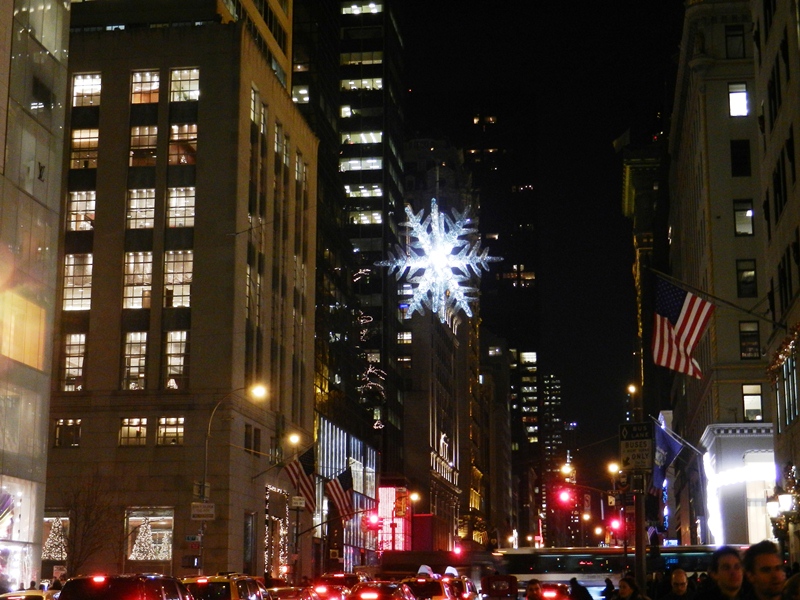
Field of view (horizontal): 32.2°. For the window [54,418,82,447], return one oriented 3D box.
[{"bbox_3d":[-22.171,8.848,92.689,1.840,1.940,0.300,-2,-12,8],"label":"window"}]

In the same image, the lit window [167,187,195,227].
[{"bbox_3d":[-14.860,-6.272,94.020,1.960,2.880,0.250,-2,-12,8],"label":"lit window"}]

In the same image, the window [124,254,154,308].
[{"bbox_3d":[-17.661,-1.314,93.435,1.936,3.867,0.250,-2,-12,8],"label":"window"}]

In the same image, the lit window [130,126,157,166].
[{"bbox_3d":[-17.791,-10.657,96.132,1.970,2.960,0.300,-2,-12,8],"label":"lit window"}]

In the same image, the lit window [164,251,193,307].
[{"bbox_3d":[-14.885,-1.409,93.033,1.926,3.878,0.250,-2,-12,8],"label":"lit window"}]

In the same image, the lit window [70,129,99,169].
[{"bbox_3d":[-22.018,-10.569,96.762,2.040,2.940,0.300,-2,-12,8],"label":"lit window"}]

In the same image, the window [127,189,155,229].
[{"bbox_3d":[-17.774,-6.266,95.203,1.940,2.900,0.300,-2,-12,8],"label":"window"}]

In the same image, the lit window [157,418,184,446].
[{"bbox_3d":[-15.143,8.680,91.646,1.840,1.870,0.300,-2,-12,8],"label":"lit window"}]

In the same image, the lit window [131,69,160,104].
[{"bbox_3d":[-17.816,-14.938,97.039,2.070,2.520,0.300,-2,-12,8],"label":"lit window"}]

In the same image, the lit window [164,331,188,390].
[{"bbox_3d":[-14.799,4.004,91.917,1.545,4.013,0.250,-2,-12,8],"label":"lit window"}]

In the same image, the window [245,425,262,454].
[{"bbox_3d":[-10.217,9.769,95.727,0.250,1.773,4.437,-2,-12,8],"label":"window"}]

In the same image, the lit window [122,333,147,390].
[{"bbox_3d":[-17.786,4.064,93.025,1.570,3.960,0.300,-2,-12,8],"label":"lit window"}]

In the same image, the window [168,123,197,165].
[{"bbox_3d":[-14.997,-10.697,95.711,2.000,2.980,0.300,-2,-12,8],"label":"window"}]

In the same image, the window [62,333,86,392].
[{"bbox_3d":[-21.788,4.239,92.930,1.559,3.901,0.250,-2,-12,8],"label":"window"}]

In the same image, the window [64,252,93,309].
[{"bbox_3d":[-22.029,-1.246,94.797,2.040,4.000,0.300,-2,-12,8],"label":"window"}]

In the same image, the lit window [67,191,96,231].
[{"bbox_3d":[-21.825,-6.125,95.048,2.026,2.862,0.250,-2,-12,8],"label":"lit window"}]

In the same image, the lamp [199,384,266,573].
[{"bbox_3d":[-7.681,9.056,62.775,2.872,10.417,0.400,-2,-12,8],"label":"lamp"}]

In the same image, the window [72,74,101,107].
[{"bbox_3d":[-21.844,-14.641,96.785,2.012,2.395,0.250,-2,-12,8],"label":"window"}]

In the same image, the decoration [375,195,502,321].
[{"bbox_3d":[2.094,-2.094,75.360,7.000,6.200,6.800,-2,-12,8],"label":"decoration"}]

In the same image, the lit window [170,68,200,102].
[{"bbox_3d":[-14.848,-14.813,95.759,2.075,2.479,0.250,-2,-12,8],"label":"lit window"}]

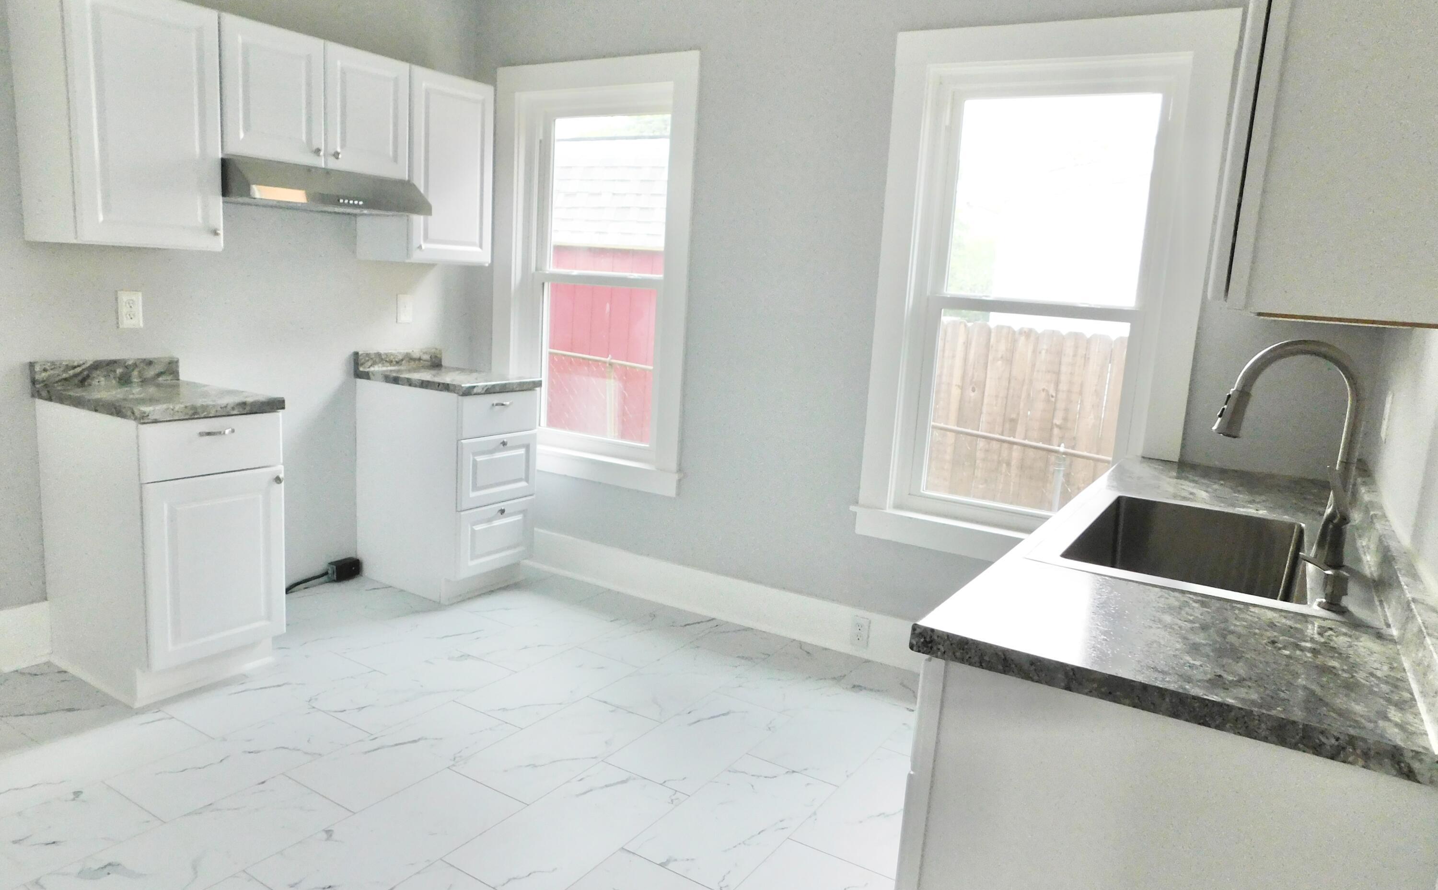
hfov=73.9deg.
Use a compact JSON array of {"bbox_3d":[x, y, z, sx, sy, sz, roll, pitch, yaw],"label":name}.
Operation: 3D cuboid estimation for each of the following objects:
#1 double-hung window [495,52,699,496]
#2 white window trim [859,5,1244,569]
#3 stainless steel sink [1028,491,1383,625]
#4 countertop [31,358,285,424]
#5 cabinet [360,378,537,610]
[{"bbox_3d":[-0.588,-0.745,4.208,1.101,1.802,0.080,10,11,31],"label":"double-hung window"},{"bbox_3d":[1.035,-0.472,3.230,1.081,1.798,0.080,10,11,31],"label":"white window trim"},{"bbox_3d":[1.018,0.307,2.020,0.560,0.220,0.838,10,11,31],"label":"stainless steel sink"},{"bbox_3d":[-1.799,-0.184,3.072,0.642,0.113,0.456,10,11,31],"label":"countertop"},{"bbox_3d":[-1.194,0.169,4.194,0.622,0.887,0.463,10,11,31],"label":"cabinet"}]

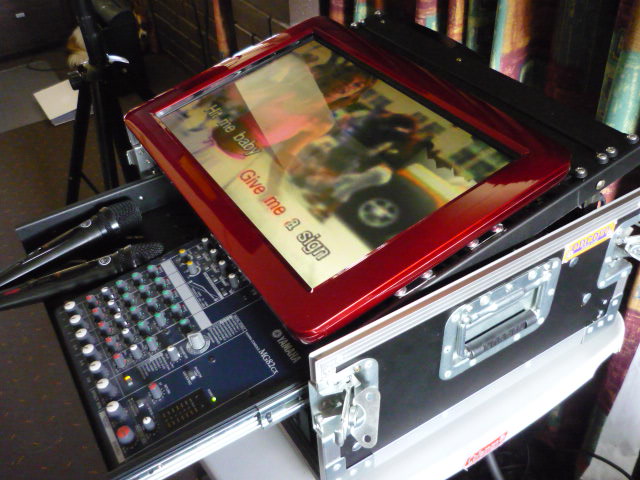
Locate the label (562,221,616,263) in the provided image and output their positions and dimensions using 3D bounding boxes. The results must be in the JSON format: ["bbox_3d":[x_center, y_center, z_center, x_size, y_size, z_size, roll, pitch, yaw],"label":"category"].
[{"bbox_3d":[0.302,0.002,0.683,0.083,0.027,0.003,-23,44,-22],"label":"label"}]

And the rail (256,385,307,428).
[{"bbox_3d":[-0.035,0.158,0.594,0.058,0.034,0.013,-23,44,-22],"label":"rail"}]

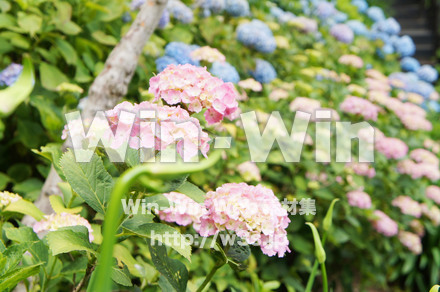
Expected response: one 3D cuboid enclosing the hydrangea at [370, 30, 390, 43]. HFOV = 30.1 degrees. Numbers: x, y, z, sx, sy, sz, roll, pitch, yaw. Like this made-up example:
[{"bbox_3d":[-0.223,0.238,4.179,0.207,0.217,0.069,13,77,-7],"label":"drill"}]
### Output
[{"bbox_3d":[1.034,-0.710,5.300,0.140,0.095,0.135,0,8,0],"label":"hydrangea"}]

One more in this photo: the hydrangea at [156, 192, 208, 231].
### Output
[{"bbox_3d":[-0.066,0.122,1.520,0.105,0.070,0.110,0,8,0],"label":"hydrangea"}]

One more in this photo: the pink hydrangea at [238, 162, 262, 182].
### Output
[{"bbox_3d":[0.126,0.109,3.500,0.115,0.090,0.115,0,8,0],"label":"pink hydrangea"}]

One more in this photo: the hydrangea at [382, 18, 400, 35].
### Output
[{"bbox_3d":[1.260,-0.875,6.000,0.136,0.115,0.130,0,8,0],"label":"hydrangea"}]

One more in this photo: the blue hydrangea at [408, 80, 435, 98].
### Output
[{"bbox_3d":[1.136,-0.318,4.600,0.152,0.096,0.140,0,8,0],"label":"blue hydrangea"}]

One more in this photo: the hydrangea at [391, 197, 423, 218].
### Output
[{"bbox_3d":[0.798,0.263,3.500,0.140,0.095,0.140,16,19,0],"label":"hydrangea"}]

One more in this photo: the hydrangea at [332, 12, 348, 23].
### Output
[{"bbox_3d":[0.840,-0.896,5.700,0.115,0.085,0.115,0,8,0],"label":"hydrangea"}]

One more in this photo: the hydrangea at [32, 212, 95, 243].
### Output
[{"bbox_3d":[-0.316,0.166,1.650,0.125,0.062,0.115,0,8,0],"label":"hydrangea"}]

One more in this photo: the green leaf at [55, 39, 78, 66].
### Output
[{"bbox_3d":[-0.491,-0.300,2.600,0.070,0.025,0.120,-17,61,-46],"label":"green leaf"}]

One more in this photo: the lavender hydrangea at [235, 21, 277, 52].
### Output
[{"bbox_3d":[0.143,-0.428,3.200,0.165,0.120,0.150,16,21,0],"label":"lavender hydrangea"}]

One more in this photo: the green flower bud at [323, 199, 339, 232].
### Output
[{"bbox_3d":[0.223,0.138,1.650,0.019,0.062,0.018,16,6,0],"label":"green flower bud"}]

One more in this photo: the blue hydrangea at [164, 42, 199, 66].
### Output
[{"bbox_3d":[-0.155,-0.363,3.300,0.150,0.110,0.150,9,19,0],"label":"blue hydrangea"}]

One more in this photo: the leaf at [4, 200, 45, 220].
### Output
[{"bbox_3d":[-0.387,0.126,1.620,0.085,0.035,0.055,17,19,8],"label":"leaf"}]

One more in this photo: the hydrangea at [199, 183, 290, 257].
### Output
[{"bbox_3d":[0.043,0.130,1.450,0.160,0.125,0.150,0,8,0],"label":"hydrangea"}]

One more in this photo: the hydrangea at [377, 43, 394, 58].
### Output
[{"bbox_3d":[1.066,-0.613,5.250,0.115,0.100,0.115,0,8,0],"label":"hydrangea"}]

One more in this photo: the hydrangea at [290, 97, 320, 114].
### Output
[{"bbox_3d":[0.404,-0.198,4.000,0.130,0.080,0.130,0,8,0],"label":"hydrangea"}]

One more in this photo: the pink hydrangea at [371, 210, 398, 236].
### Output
[{"bbox_3d":[0.724,0.341,3.600,0.140,0.100,0.140,22,21,0],"label":"pink hydrangea"}]

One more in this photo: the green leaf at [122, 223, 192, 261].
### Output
[{"bbox_3d":[-0.110,0.166,1.420,0.118,0.060,0.075,0,8,0],"label":"green leaf"}]

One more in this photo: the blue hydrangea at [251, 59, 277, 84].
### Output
[{"bbox_3d":[0.211,-0.355,3.900,0.122,0.118,0.125,0,8,0],"label":"blue hydrangea"}]

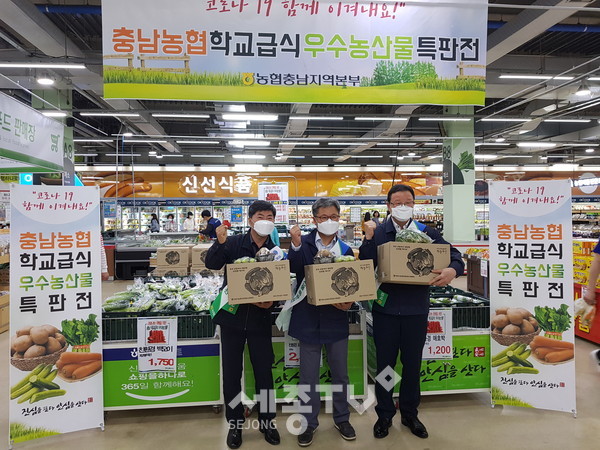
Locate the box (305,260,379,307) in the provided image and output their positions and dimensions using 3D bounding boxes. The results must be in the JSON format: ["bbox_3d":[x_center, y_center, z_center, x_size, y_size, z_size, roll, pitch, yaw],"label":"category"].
[{"bbox_3d":[0.260,0.373,2.930,0.390,0.247,0.255,-4,-6,-12],"label":"box"}]

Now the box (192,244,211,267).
[{"bbox_3d":[-1.135,0.412,5.660,0.390,0.247,0.255,0,1,0],"label":"box"}]

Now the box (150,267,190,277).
[{"bbox_3d":[-1.565,0.662,5.640,0.390,0.247,0.255,0,1,-2],"label":"box"}]

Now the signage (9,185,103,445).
[{"bbox_3d":[-1.773,0.632,3.290,0.600,1.840,0.100,-1,-3,-15],"label":"signage"}]

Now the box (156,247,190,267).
[{"bbox_3d":[-1.560,0.415,5.640,0.390,0.247,0.255,0,1,-2],"label":"box"}]

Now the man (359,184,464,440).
[{"bbox_3d":[0.780,0.605,3.220,0.700,1.780,0.480,-1,1,6],"label":"man"}]

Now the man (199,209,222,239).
[{"bbox_3d":[-2.050,0.510,10.300,0.500,1.680,0.500,0,1,18],"label":"man"}]

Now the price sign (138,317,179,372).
[{"bbox_3d":[-1.080,0.911,3.430,0.300,0.420,0.012,0,1,-9],"label":"price sign"}]

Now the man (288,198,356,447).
[{"bbox_3d":[0.155,0.655,3.160,0.510,1.690,0.460,-1,1,-2],"label":"man"}]

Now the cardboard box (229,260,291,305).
[{"bbox_3d":[-0.259,0.364,2.920,0.390,0.247,0.255,-4,-3,-4],"label":"cardboard box"}]

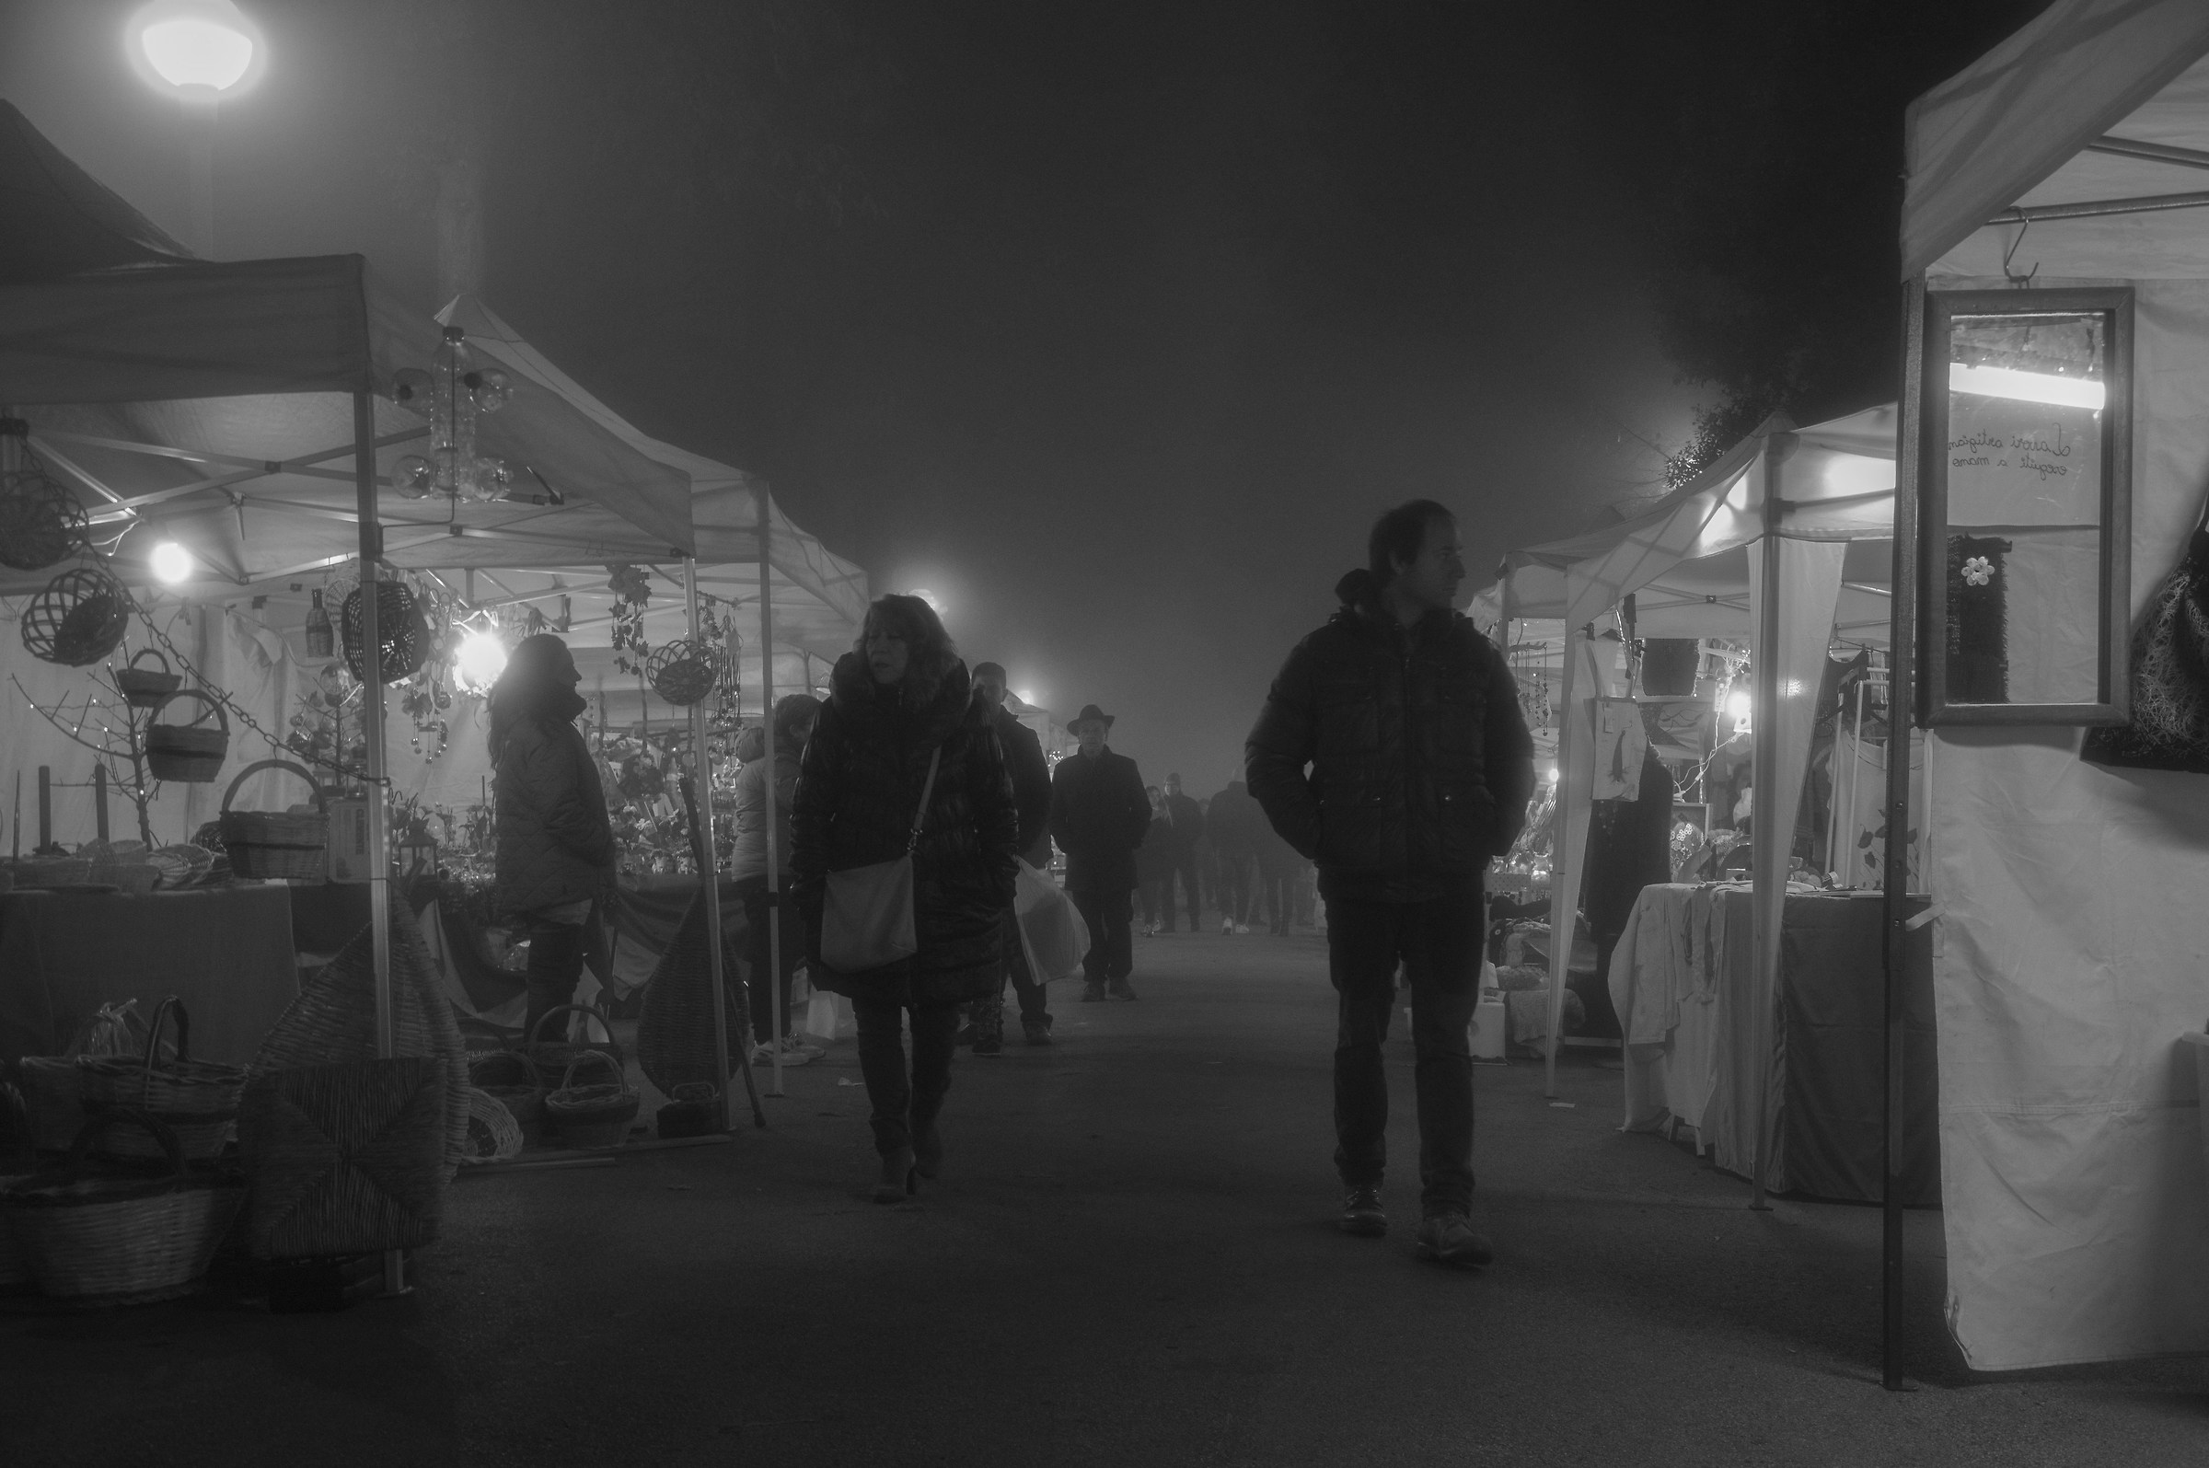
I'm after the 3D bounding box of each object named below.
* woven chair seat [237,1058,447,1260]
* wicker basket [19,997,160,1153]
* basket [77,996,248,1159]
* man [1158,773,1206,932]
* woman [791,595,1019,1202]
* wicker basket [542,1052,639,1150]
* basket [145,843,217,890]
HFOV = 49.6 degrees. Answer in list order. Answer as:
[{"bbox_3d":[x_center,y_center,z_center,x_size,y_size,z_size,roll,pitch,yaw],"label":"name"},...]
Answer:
[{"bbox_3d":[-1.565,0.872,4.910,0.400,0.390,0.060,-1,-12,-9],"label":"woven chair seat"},{"bbox_3d":[-2.884,0.973,6.812,0.380,0.420,0.310,1,-3,-17],"label":"wicker basket"},{"bbox_3d":[-2.589,0.947,6.563,0.430,0.430,0.310,0,-3,-9],"label":"basket"},{"bbox_3d":[0.832,1.275,25.600,0.530,1.720,0.380,-1,-2,9],"label":"man"},{"bbox_3d":[-0.563,0.453,6.750,0.640,1.690,0.450,-1,-2,7],"label":"woman"},{"bbox_3d":[-1.652,1.180,7.693,0.300,0.310,0.250,1,-3,-11],"label":"wicker basket"},{"bbox_3d":[-2.568,0.370,6.650,0.210,0.100,0.210,3,22,0],"label":"basket"}]

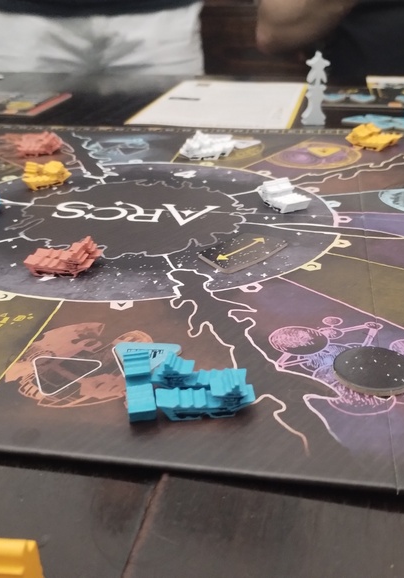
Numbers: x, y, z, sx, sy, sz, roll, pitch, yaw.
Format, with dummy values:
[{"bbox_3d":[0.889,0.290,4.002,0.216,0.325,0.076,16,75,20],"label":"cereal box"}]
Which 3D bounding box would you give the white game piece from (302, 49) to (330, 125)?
[{"bbox_3d":[0.103,-0.181,0.565,0.021,0.063,0.011,-5,28,-7],"label":"white game piece"}]

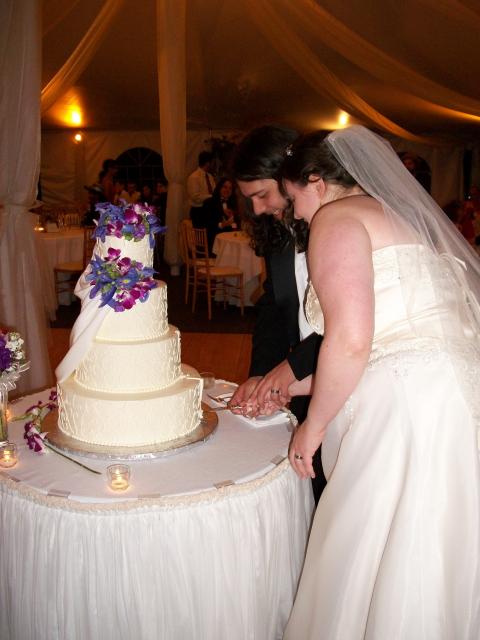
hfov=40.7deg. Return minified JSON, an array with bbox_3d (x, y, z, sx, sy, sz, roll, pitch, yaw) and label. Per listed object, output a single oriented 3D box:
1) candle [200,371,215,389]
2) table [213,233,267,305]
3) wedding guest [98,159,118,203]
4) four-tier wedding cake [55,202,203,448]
[{"bbox_3d":[-0.111,0.209,2.266,0.054,0.050,0.054,1,13,0],"label":"candle"},{"bbox_3d":[0.412,-0.573,7.409,1.400,0.720,1.400,1,13,0],"label":"table"},{"bbox_3d":[-1.899,-1.511,9.411,0.320,1.610,0.450,1,13,0],"label":"wedding guest"},{"bbox_3d":[-0.319,-0.014,1.854,0.420,0.631,0.420,1,13,0],"label":"four-tier wedding cake"}]

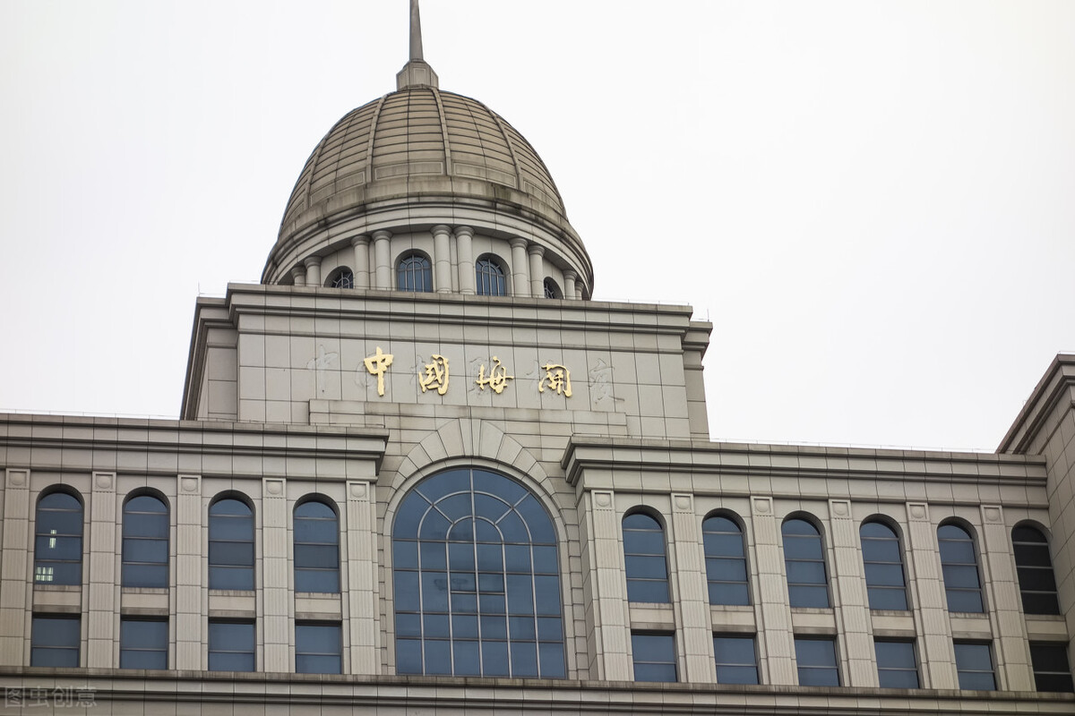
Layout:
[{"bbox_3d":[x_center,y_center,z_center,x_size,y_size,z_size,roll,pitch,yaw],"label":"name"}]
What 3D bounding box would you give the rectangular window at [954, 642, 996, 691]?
[{"bbox_3d":[17.186,12.227,117.759,1.723,2.048,0.250,3,-30,-11],"label":"rectangular window"}]

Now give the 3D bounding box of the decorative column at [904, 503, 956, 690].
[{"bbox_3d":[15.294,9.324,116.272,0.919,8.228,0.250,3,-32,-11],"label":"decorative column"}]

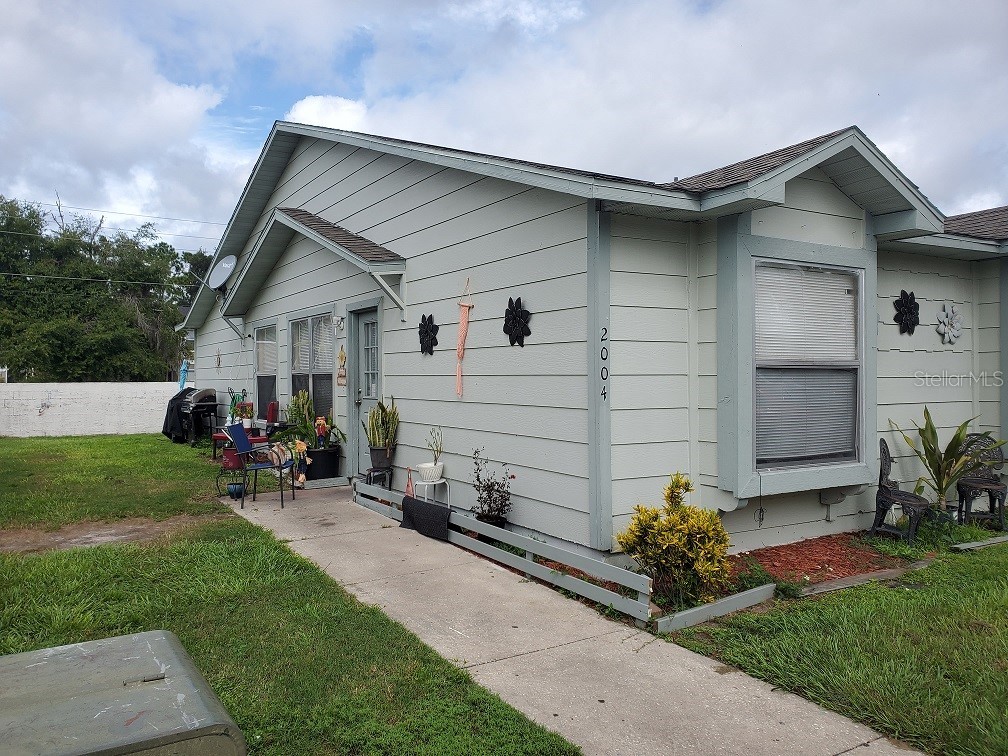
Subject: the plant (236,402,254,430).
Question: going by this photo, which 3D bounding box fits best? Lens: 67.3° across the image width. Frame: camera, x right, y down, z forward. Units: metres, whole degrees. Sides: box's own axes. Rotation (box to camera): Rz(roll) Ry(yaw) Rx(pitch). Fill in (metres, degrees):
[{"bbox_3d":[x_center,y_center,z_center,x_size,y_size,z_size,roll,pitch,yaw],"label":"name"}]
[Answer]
[{"bbox_3d":[-4.300,0.635,12.500,0.290,0.450,0.290,-1,0,-32],"label":"plant"}]

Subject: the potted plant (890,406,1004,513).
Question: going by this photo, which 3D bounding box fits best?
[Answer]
[{"bbox_3d":[4.130,0.815,7.050,0.950,1.080,0.780,-1,0,-32],"label":"potted plant"}]

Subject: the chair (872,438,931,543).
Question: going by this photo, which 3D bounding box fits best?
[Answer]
[{"bbox_3d":[3.490,1.000,6.730,0.430,0.840,0.440,-1,1,-45],"label":"chair"}]

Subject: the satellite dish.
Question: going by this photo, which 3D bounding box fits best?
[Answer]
[{"bbox_3d":[-5.224,-1.951,14.000,0.680,0.640,0.250,0,-20,29],"label":"satellite dish"}]

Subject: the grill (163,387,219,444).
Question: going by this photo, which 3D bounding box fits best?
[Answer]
[{"bbox_3d":[-6.607,0.787,15.920,0.680,1.180,1.300,-1,0,-32],"label":"grill"}]

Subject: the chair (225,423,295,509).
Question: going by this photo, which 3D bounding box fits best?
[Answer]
[{"bbox_3d":[-2.670,0.965,8.420,0.630,0.870,0.570,0,0,-3],"label":"chair"}]

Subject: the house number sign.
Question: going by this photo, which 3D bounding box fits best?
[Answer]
[{"bbox_3d":[0.724,-0.098,5.397,0.073,0.525,0.020,-1,0,-32],"label":"house number sign"}]

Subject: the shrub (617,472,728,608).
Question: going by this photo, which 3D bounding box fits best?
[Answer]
[{"bbox_3d":[1.094,1.030,4.860,0.670,0.820,0.650,0,0,0],"label":"shrub"}]

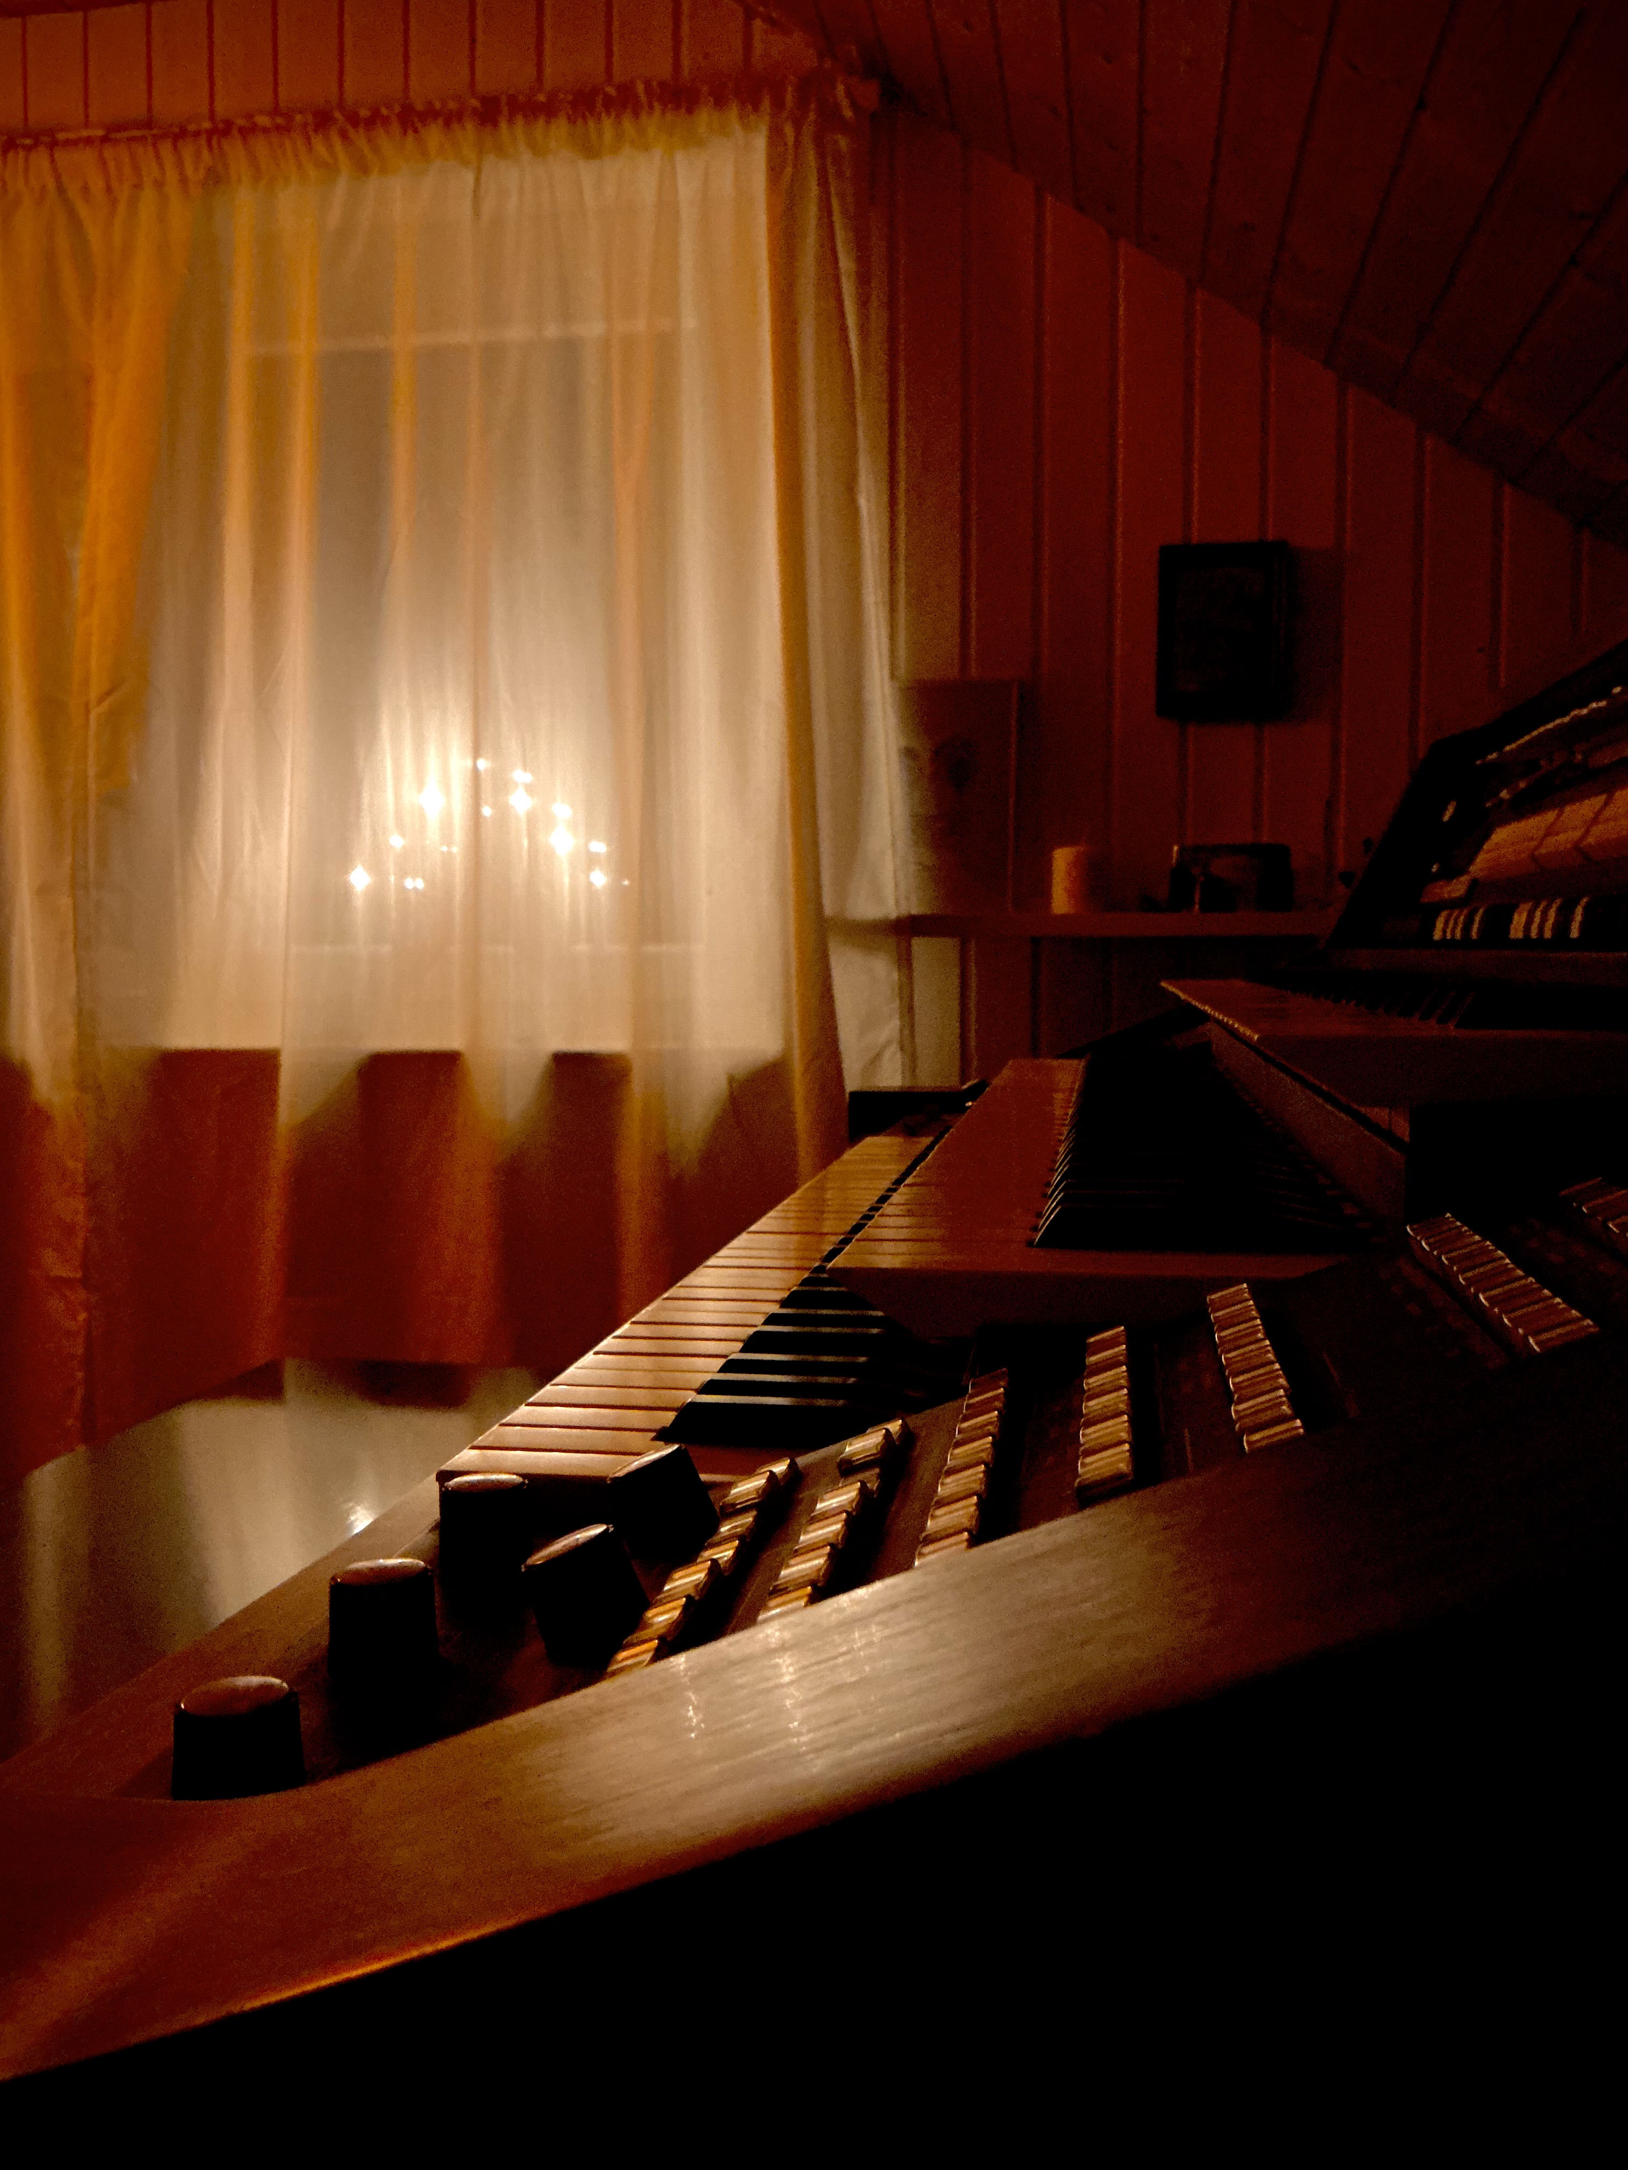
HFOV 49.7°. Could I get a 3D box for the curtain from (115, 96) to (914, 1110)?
[{"bbox_3d":[-0.446,-0.494,2.361,1.110,1.598,0.150,1,4,9],"label":"curtain"}]

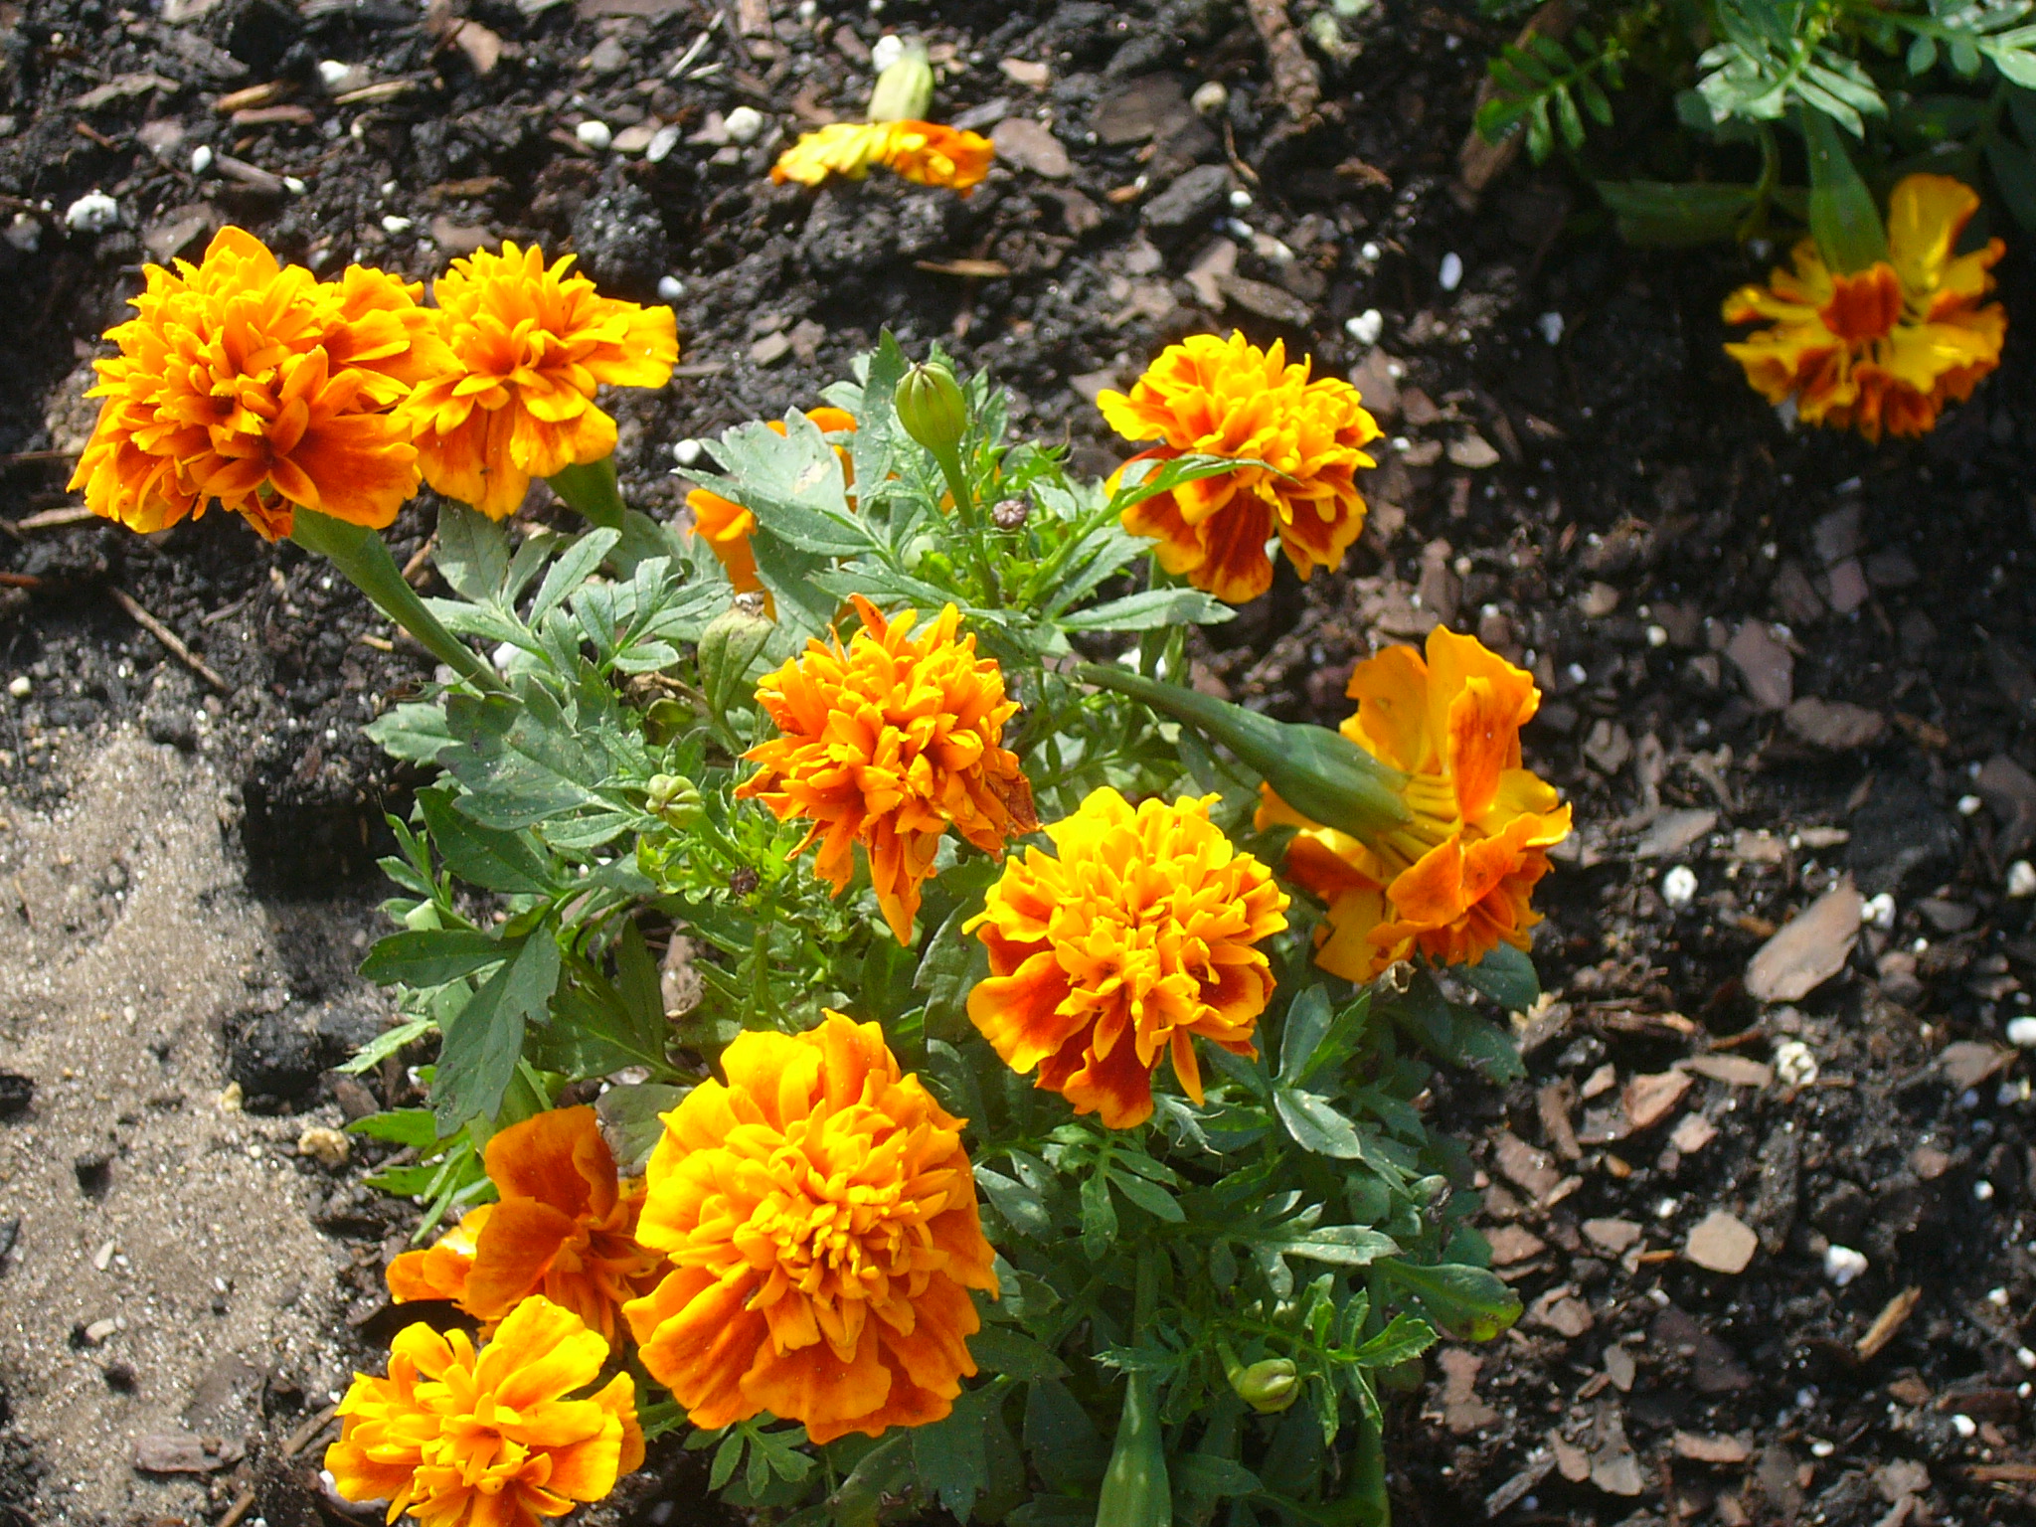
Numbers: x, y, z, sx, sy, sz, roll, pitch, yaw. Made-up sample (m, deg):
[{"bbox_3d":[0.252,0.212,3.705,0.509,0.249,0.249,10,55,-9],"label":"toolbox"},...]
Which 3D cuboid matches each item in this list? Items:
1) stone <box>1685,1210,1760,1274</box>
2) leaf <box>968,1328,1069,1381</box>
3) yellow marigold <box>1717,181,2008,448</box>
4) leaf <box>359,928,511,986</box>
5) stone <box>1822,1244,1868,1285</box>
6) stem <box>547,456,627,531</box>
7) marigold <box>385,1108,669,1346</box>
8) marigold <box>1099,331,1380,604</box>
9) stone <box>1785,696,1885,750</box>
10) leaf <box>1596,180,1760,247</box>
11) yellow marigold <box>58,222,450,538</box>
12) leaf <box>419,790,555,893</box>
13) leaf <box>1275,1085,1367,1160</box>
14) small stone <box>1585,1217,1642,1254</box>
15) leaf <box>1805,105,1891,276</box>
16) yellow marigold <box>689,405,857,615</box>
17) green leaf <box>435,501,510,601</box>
[{"bbox_3d":[0.115,0.078,0.826,0.010,0.006,0.011,18,50,15],"label":"stone"},{"bbox_3d":[-0.001,0.086,0.735,0.017,0.004,0.009,8,41,0],"label":"leaf"},{"bbox_3d":[0.162,-0.086,0.970,0.053,0.032,0.047,-3,52,4],"label":"yellow marigold"},{"bbox_3d":[-0.092,0.030,0.798,0.023,0.005,0.010,-7,57,-5],"label":"leaf"},{"bbox_3d":[0.143,0.087,0.874,0.007,0.006,0.007,0,50,0],"label":"stone"},{"bbox_3d":[-0.070,-0.044,0.810,0.011,0.018,0.011,-33,31,-6],"label":"stem"},{"bbox_3d":[-0.078,0.074,0.810,0.035,0.046,0.046,-8,46,-8],"label":"marigold"},{"bbox_3d":[0.035,-0.047,0.808,0.045,0.034,0.045,4,51,-5],"label":"marigold"},{"bbox_3d":[0.145,-0.007,0.902,0.015,0.007,0.009,22,52,19],"label":"stone"},{"bbox_3d":[0.135,-0.113,1.035,0.034,0.004,0.015,0,45,0],"label":"leaf"},{"bbox_3d":[-0.116,-0.058,0.775,0.057,0.037,0.057,-34,44,0],"label":"yellow marigold"},{"bbox_3d":[-0.087,0.014,0.814,0.031,0.006,0.012,36,64,21],"label":"leaf"},{"bbox_3d":[0.048,0.058,0.811,0.018,0.004,0.008,37,58,19],"label":"leaf"},{"bbox_3d":[0.102,0.081,0.866,0.010,0.004,0.006,0,45,0],"label":"small stone"},{"bbox_3d":[0.153,-0.106,0.935,0.013,0.032,0.011,-14,23,6],"label":"leaf"},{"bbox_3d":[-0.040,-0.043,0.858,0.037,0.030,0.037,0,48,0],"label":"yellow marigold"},{"bbox_3d":[-0.090,-0.035,0.830,0.011,0.004,0.019,-21,62,-11],"label":"green leaf"}]

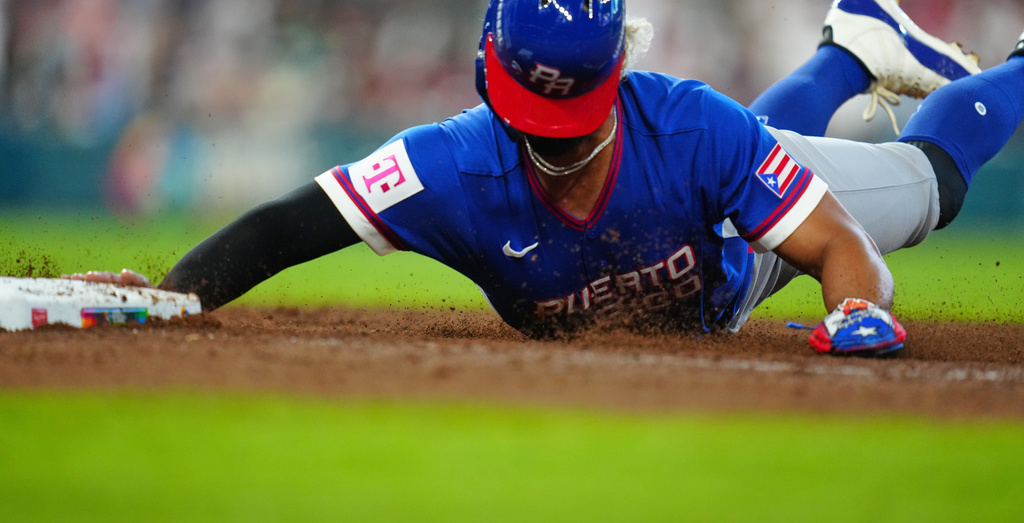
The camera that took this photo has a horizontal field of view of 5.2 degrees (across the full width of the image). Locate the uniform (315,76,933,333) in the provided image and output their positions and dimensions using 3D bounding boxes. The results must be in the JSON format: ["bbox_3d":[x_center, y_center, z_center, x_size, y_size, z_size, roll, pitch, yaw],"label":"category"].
[{"bbox_3d":[0.232,-0.086,18.420,0.820,0.430,1.080,-5,-14,24],"label":"uniform"}]

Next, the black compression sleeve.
[{"bbox_3d":[-0.392,-0.031,18.300,0.400,0.140,0.120,-29,0,16],"label":"black compression sleeve"}]

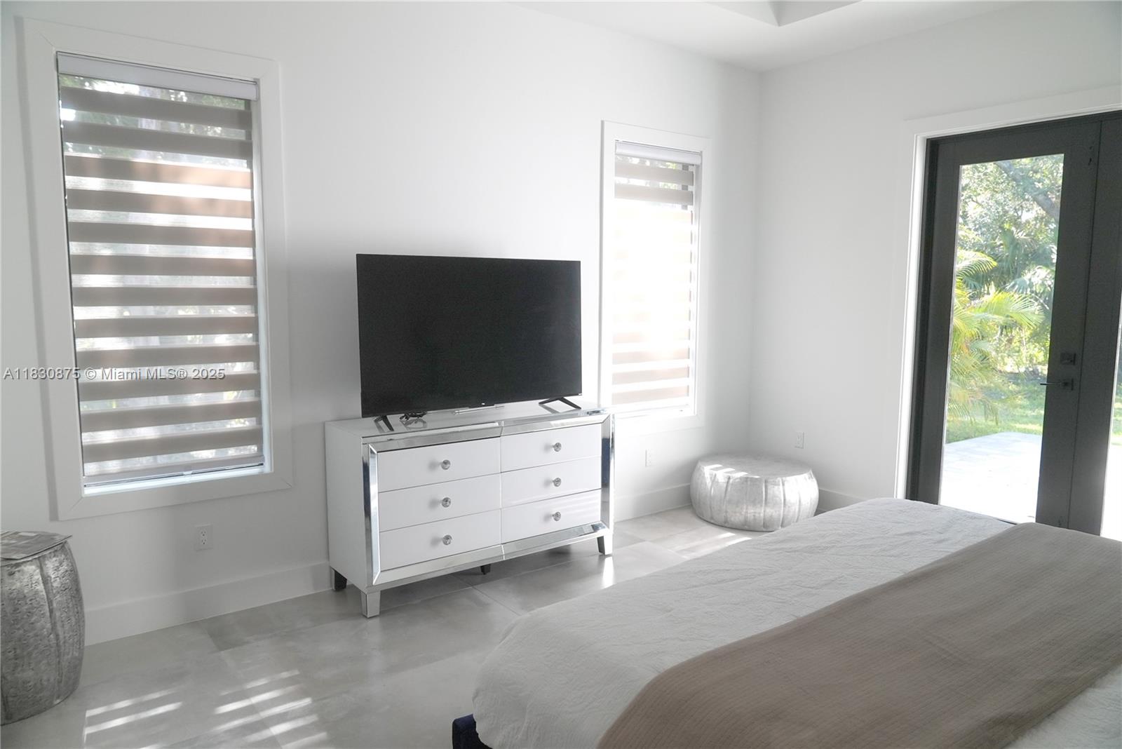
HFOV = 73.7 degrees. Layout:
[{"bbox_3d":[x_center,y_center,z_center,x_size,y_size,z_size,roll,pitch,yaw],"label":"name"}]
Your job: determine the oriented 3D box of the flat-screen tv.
[{"bbox_3d":[-0.423,-0.212,3.870,1.320,0.770,0.085,-4,8,-36],"label":"flat-screen tv"}]

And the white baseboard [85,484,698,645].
[{"bbox_3d":[-0.453,0.949,4.271,4.114,0.144,0.016,-4,8,-36],"label":"white baseboard"}]

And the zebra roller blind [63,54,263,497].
[{"bbox_3d":[-1.686,-0.403,3.247,0.749,1.757,0.100,-4,8,-36],"label":"zebra roller blind"}]

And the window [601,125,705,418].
[{"bbox_3d":[0.619,-0.600,4.935,0.755,1.732,0.070,-4,8,-36],"label":"window"}]

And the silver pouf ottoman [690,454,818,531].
[{"bbox_3d":[1.293,0.778,5.023,0.832,0.342,0.832,0,6,0],"label":"silver pouf ottoman"}]

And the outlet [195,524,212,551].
[{"bbox_3d":[-1.607,0.736,3.372,0.070,0.118,0.008,-4,8,-36],"label":"outlet"}]

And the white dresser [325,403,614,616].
[{"bbox_3d":[-0.421,0.633,3.967,1.474,0.839,0.444,-4,8,-36],"label":"white dresser"}]

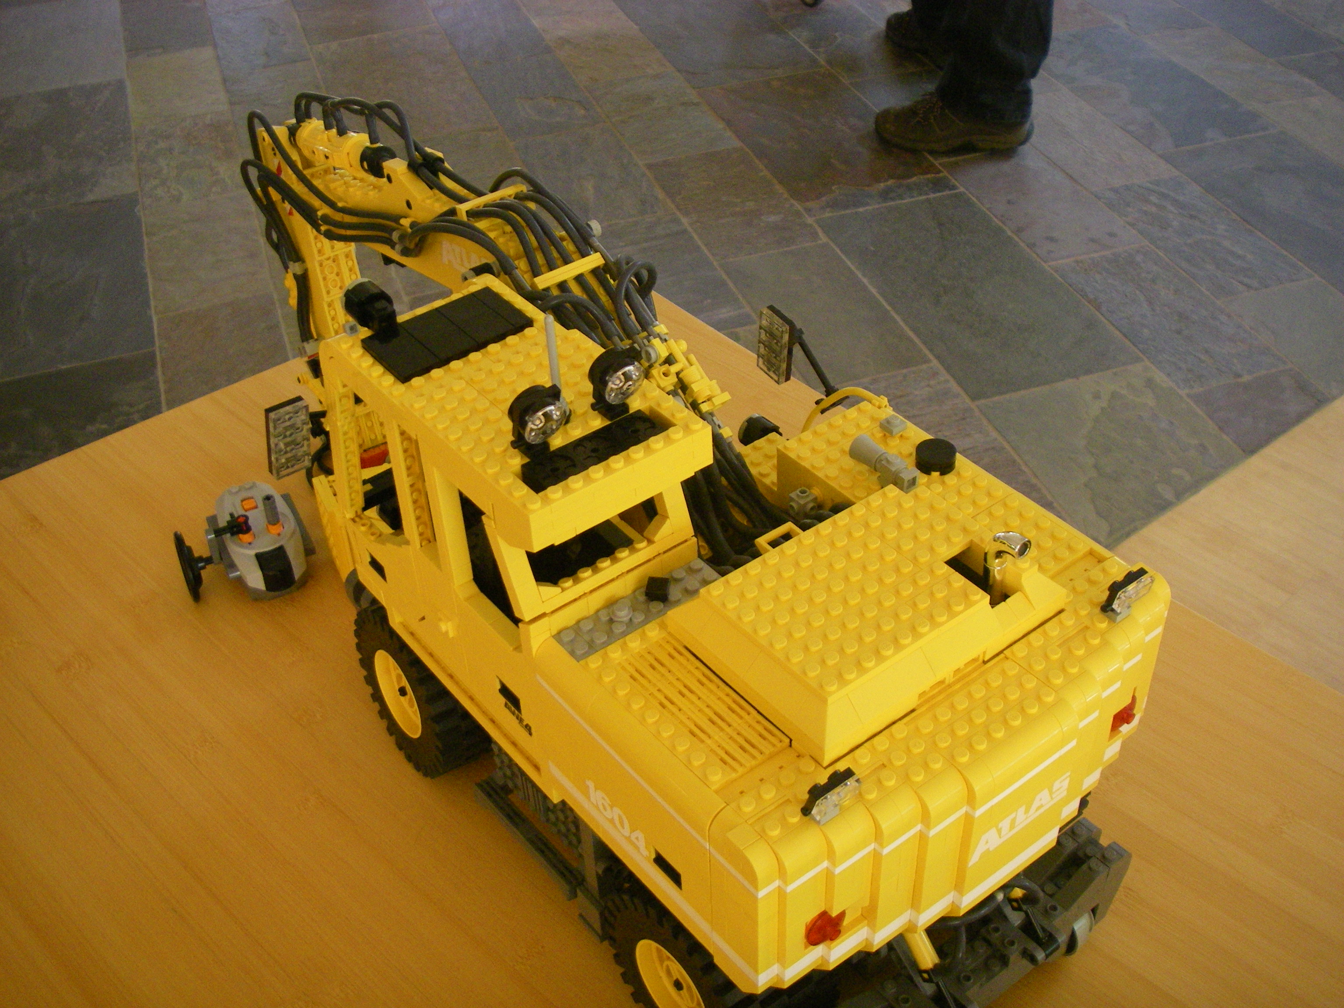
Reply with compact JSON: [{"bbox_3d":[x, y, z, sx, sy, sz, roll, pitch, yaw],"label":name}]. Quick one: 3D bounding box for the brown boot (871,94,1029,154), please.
[{"bbox_3d":[0.552,-0.775,2.888,0.297,0.135,0.110,2,40,7],"label":"brown boot"}]

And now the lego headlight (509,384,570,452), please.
[{"bbox_3d":[-0.043,-0.027,0.471,0.019,0.022,0.013,-28,45,-26],"label":"lego headlight"}]

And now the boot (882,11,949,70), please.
[{"bbox_3d":[0.597,-1.057,3.228,0.110,0.135,0.297,-30,46,-28],"label":"boot"}]

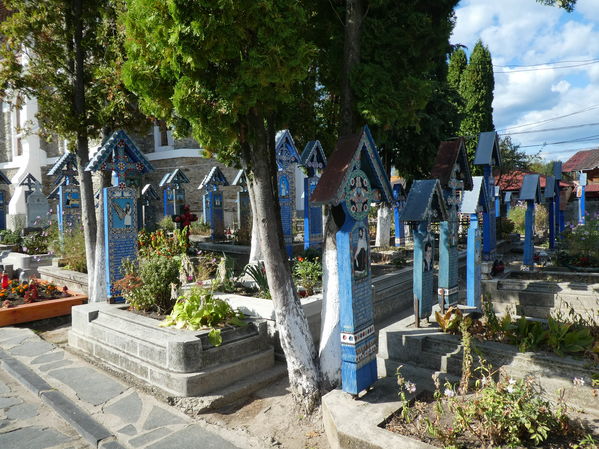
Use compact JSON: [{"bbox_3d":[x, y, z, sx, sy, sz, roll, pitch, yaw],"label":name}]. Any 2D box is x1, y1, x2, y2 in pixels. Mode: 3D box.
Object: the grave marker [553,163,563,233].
[{"bbox_3d":[6.070,-0.577,9.768,0.206,1.773,0.464,3,4,38],"label":"grave marker"}]

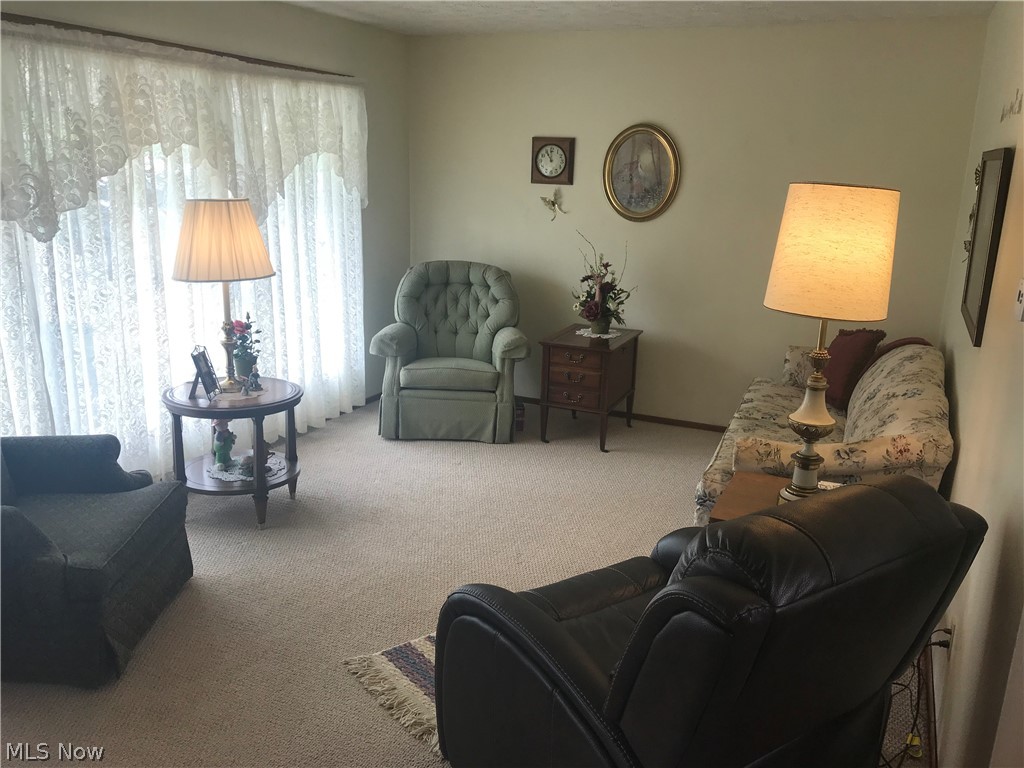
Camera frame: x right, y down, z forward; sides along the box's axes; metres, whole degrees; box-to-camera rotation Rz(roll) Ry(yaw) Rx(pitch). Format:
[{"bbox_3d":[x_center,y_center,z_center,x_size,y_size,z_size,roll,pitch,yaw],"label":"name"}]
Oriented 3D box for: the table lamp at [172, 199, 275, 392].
[{"bbox_3d":[-1.287,-0.388,3.716,0.435,0.860,0.435,-4,16,-19],"label":"table lamp"}]

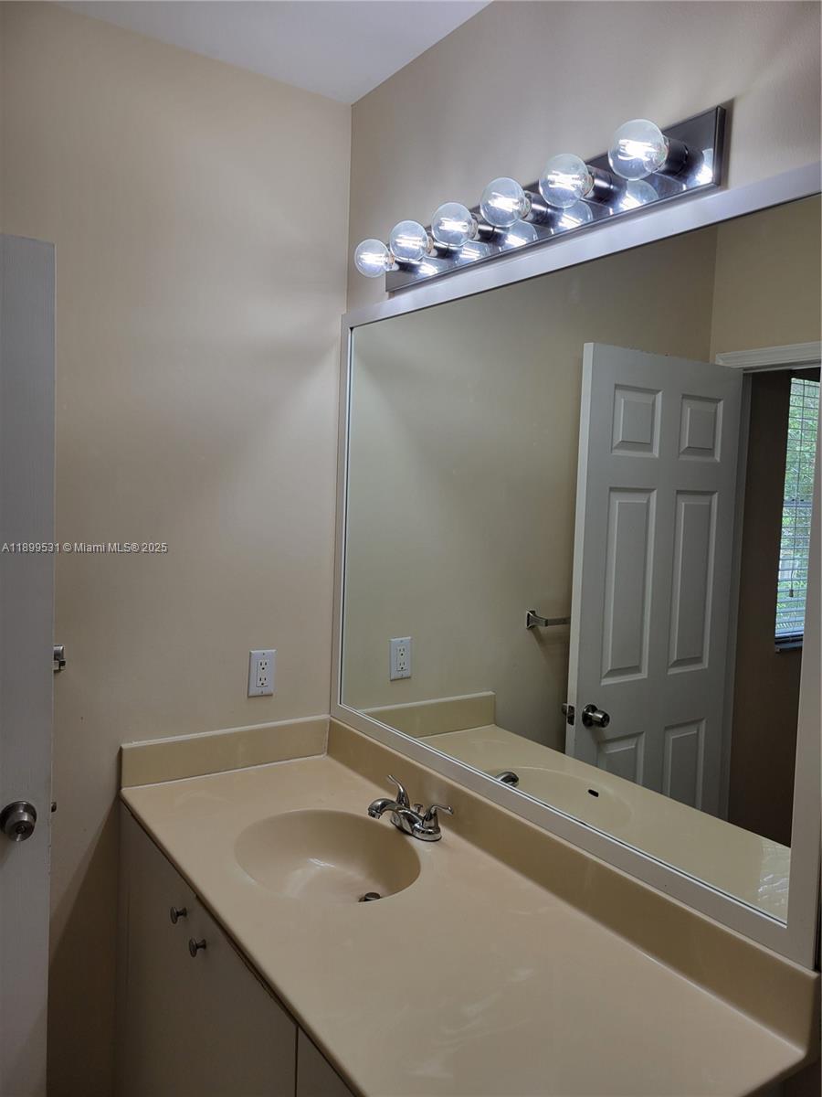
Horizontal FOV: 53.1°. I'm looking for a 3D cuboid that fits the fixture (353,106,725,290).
[{"bbox_3d":[0.151,-0.622,1.539,0.145,0.108,0.900,-1,5,-34],"label":"fixture"}]

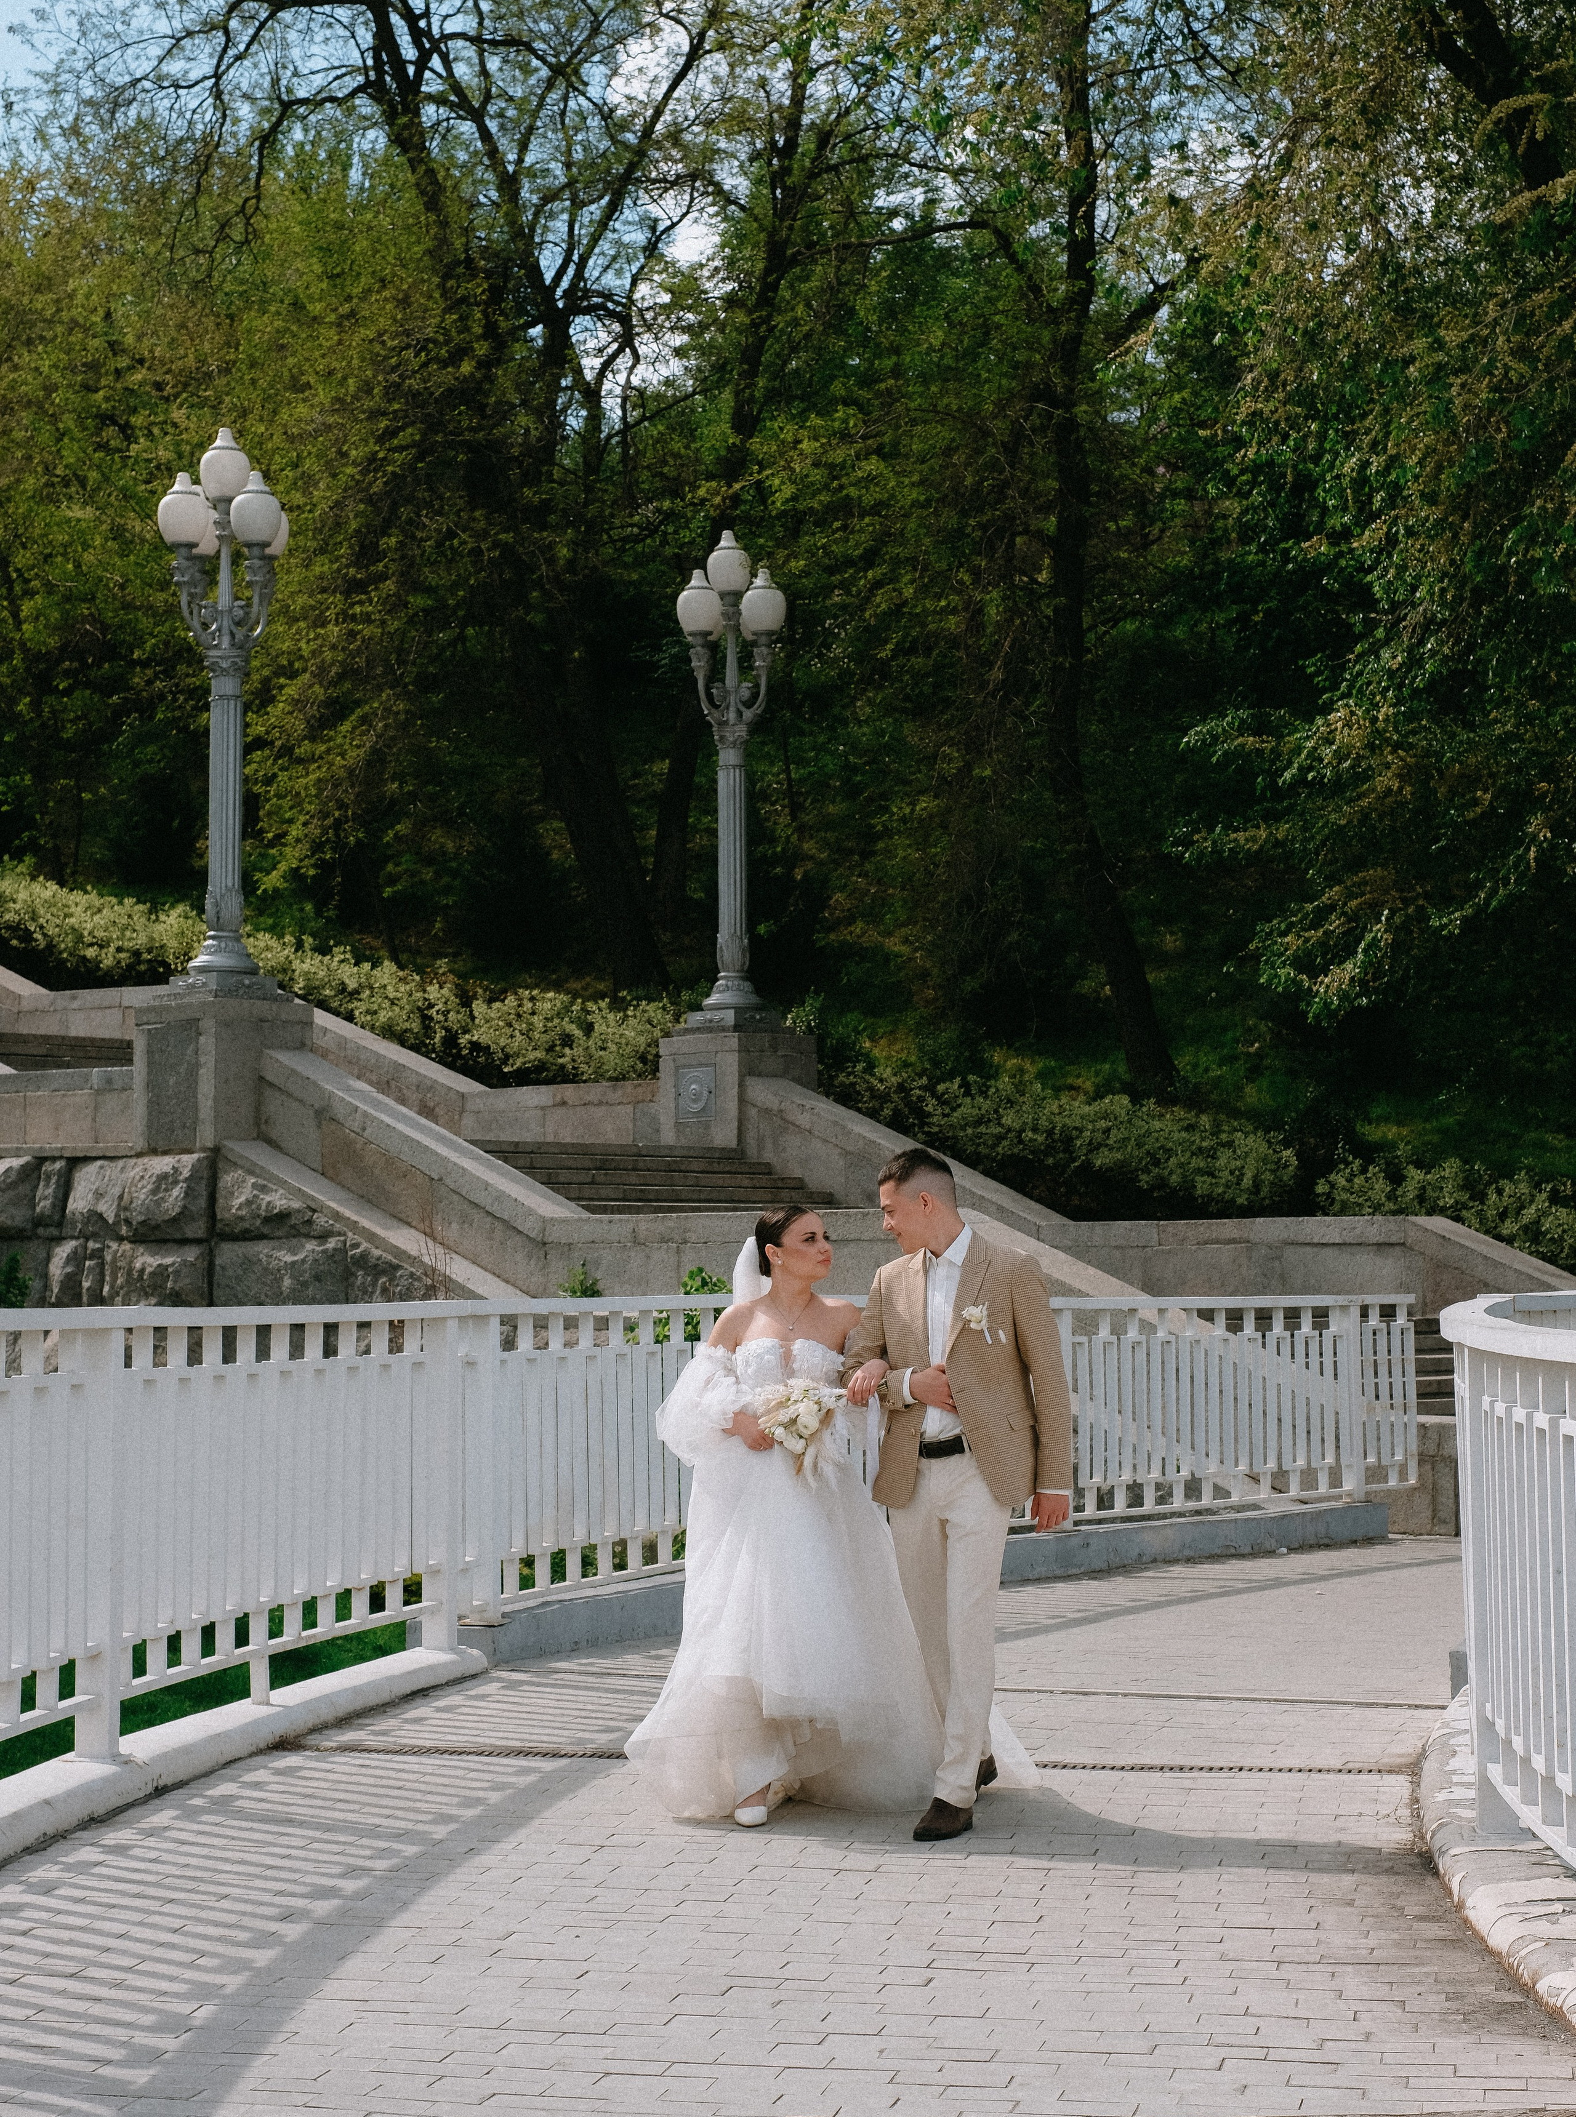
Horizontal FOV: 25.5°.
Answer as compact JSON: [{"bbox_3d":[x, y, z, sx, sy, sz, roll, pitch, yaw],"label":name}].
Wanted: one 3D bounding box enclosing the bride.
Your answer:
[{"bbox_3d":[0.007,1.201,9.395,0.880,1.609,0.820,-1,-4,5],"label":"bride"}]

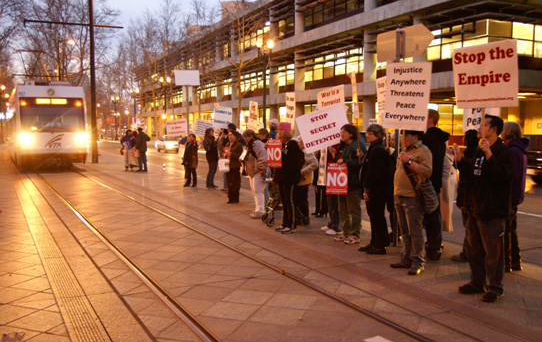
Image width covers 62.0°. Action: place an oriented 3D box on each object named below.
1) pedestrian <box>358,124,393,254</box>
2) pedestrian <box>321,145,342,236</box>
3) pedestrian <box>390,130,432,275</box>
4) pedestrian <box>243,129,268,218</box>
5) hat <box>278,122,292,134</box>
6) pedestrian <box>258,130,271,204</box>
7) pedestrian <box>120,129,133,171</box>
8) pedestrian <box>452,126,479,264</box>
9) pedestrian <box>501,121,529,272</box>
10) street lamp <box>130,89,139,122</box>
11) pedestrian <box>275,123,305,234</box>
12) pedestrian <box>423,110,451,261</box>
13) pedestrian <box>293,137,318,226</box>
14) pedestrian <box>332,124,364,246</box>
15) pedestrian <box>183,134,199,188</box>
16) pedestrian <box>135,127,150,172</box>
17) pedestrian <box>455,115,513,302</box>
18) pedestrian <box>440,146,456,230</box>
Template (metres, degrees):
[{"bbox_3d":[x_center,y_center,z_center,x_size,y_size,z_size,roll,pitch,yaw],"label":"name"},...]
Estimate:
[{"bbox_3d":[1.388,0.226,5.990,0.420,1.678,0.480,-1,5,-16],"label":"pedestrian"},{"bbox_3d":[1.004,0.129,7.199,0.380,1.660,0.500,-3,5,-25],"label":"pedestrian"},{"bbox_3d":[1.617,0.302,5.133,0.440,1.664,0.540,-3,5,-25],"label":"pedestrian"},{"bbox_3d":[-0.288,0.040,8.493,0.480,1.626,0.500,-2,5,-22],"label":"pedestrian"},{"bbox_3d":[0.231,-0.691,7.170,0.250,0.200,0.200,-2,5,-25],"label":"hat"},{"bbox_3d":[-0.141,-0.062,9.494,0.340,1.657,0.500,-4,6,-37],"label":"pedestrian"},{"bbox_3d":[-5.888,-0.848,18.510,0.500,1.661,0.380,-3,6,-33],"label":"pedestrian"},{"bbox_3d":[2.374,0.300,5.564,0.420,1.604,0.480,2,5,17],"label":"pedestrian"},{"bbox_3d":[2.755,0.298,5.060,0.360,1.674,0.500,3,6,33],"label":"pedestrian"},{"bbox_3d":[-20.564,-8.304,67.659,1.250,7.955,0.400,-3,6,-30],"label":"street lamp"},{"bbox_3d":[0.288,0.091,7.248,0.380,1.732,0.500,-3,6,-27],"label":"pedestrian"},{"bbox_3d":[2.033,0.166,5.643,0.380,1.857,0.520,1,5,9],"label":"pedestrian"},{"bbox_3d":[0.579,0.157,7.782,0.420,1.508,0.500,-3,6,-30],"label":"pedestrian"},{"bbox_3d":[1.115,0.178,6.491,0.420,1.686,0.480,-2,5,-25],"label":"pedestrian"},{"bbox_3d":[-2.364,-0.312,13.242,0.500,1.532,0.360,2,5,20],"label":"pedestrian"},{"bbox_3d":[-5.177,-0.859,18.175,0.360,1.740,0.500,4,7,41],"label":"pedestrian"},{"bbox_3d":[2.029,0.345,4.287,0.480,1.734,0.550,-3,6,-33],"label":"pedestrian"},{"bbox_3d":[2.458,0.224,6.464,0.400,1.600,0.480,3,6,32],"label":"pedestrian"}]

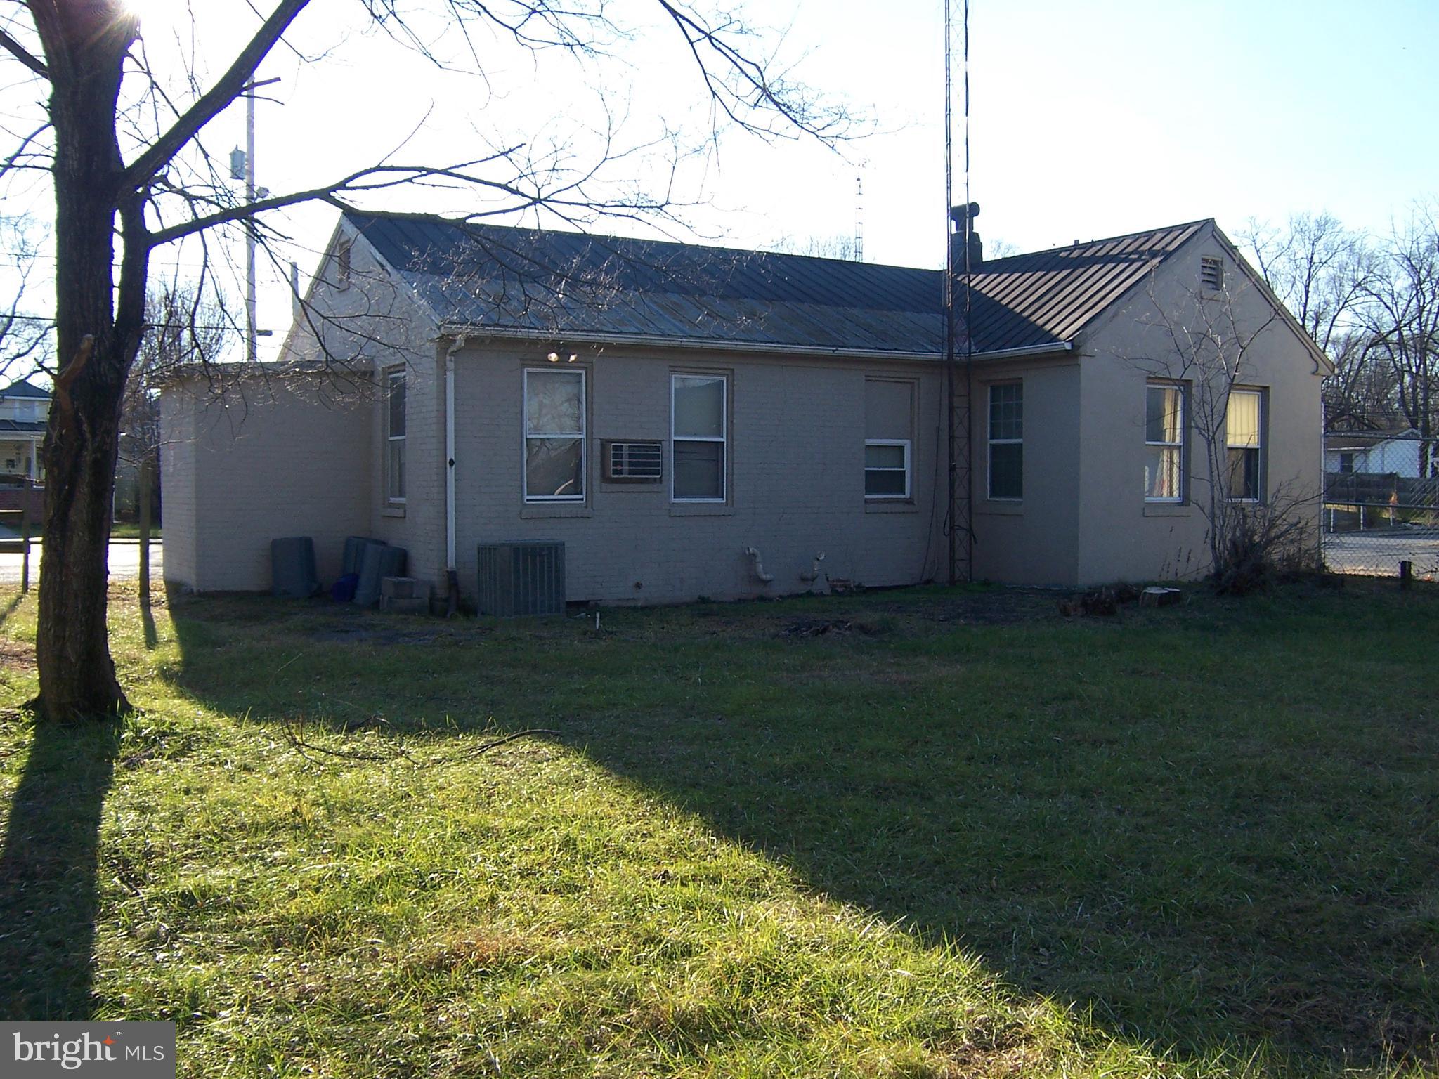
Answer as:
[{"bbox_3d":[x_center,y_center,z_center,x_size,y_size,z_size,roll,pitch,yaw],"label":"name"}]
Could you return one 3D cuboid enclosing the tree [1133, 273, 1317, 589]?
[{"bbox_3d":[6.535,-1.413,17.772,2.250,4.000,1.800,1,3,20],"label":"tree"}]

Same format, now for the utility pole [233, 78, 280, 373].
[{"bbox_3d":[-11.803,-5.793,34.821,1.100,11.500,0.600,-1,2,-19],"label":"utility pole"}]

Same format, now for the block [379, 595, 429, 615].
[{"bbox_3d":[-3.178,0.662,13.901,0.420,0.190,0.200,-2,3,-34],"label":"block"}]

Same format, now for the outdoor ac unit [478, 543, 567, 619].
[{"bbox_3d":[-2.095,0.404,14.517,0.680,0.735,0.700,-1,3,-31],"label":"outdoor ac unit"}]

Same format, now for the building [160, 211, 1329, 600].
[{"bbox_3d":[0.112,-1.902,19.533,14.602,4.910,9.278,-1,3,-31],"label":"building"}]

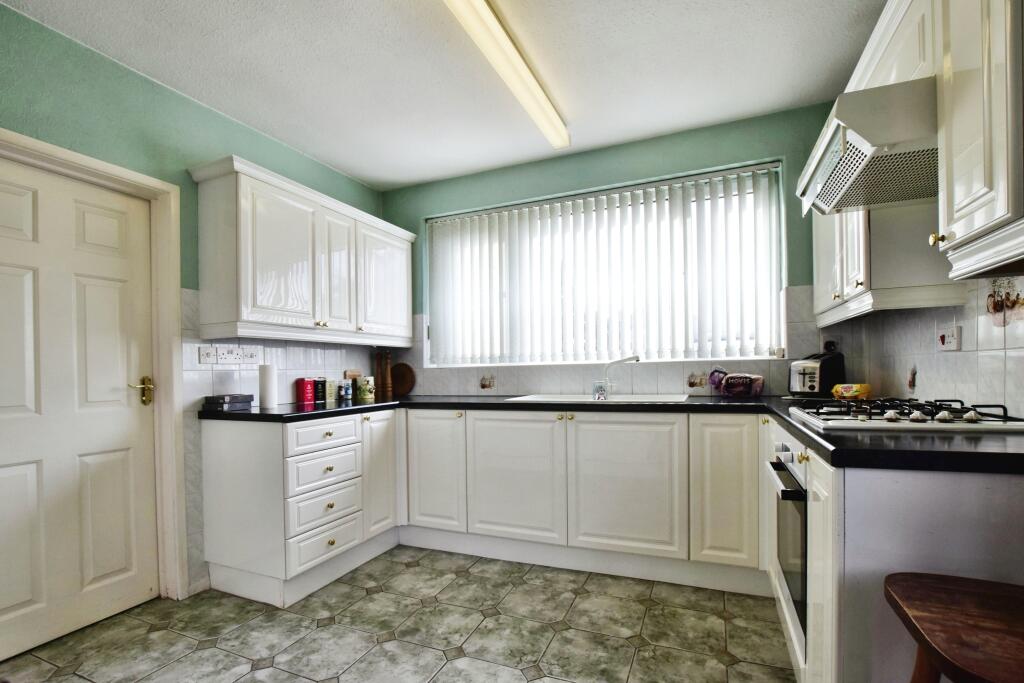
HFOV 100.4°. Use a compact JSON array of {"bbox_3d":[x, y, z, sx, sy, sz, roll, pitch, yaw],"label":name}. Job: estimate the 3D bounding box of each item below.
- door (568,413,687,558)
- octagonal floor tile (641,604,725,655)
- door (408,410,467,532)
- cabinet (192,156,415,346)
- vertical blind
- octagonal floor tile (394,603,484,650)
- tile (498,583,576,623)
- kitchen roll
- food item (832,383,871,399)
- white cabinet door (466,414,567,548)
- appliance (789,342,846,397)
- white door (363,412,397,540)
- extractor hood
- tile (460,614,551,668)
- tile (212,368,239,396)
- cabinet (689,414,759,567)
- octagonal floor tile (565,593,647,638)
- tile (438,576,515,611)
[{"bbox_3d":[0.578,0.718,2.190,0.596,0.715,0.020,-2,-3,21],"label":"door"},{"bbox_3d":[0.757,1.266,1.875,0.320,0.010,0.320,-3,-4,23],"label":"octagonal floor tile"},{"bbox_3d":[-0.455,0.758,2.585,0.396,0.715,0.020,-2,-3,21],"label":"door"},{"bbox_3d":[-1.202,-0.418,2.774,0.343,0.872,1.497,-3,-4,22],"label":"cabinet"},{"bbox_3d":[0.463,-0.442,2.976,2.436,1.165,0.090,-3,-4,22],"label":"vertical blind"},{"bbox_3d":[-0.308,1.232,1.838,0.321,0.010,0.321,-3,-4,22],"label":"octagonal floor tile"},{"bbox_3d":[0.126,1.273,2.076,0.320,0.010,0.320,-3,-4,23],"label":"tile"},{"bbox_3d":[-1.397,0.261,2.446,0.102,0.240,0.102,-1,-3,0],"label":"kitchen roll"},{"bbox_3d":[1.631,0.238,2.050,0.160,0.080,0.105,-4,-4,36],"label":"food item"},{"bbox_3d":[0.015,0.738,2.400,0.596,0.715,0.020,-2,-3,21],"label":"white cabinet door"},{"bbox_3d":[1.624,0.194,2.269,0.260,0.185,0.160,1,-4,-28],"label":"appliance"},{"bbox_3d":[-0.818,0.788,2.615,0.020,0.715,0.297,-3,-4,21],"label":"white door"},{"bbox_3d":[1.199,-0.560,1.270,0.480,0.145,0.600,-3,-4,23],"label":"extractor hood"},{"bbox_3d":[-0.006,1.266,1.817,0.320,0.010,0.320,-3,-4,23],"label":"tile"},{"bbox_3d":[-1.566,0.265,2.348,0.008,0.195,0.150,-3,-4,23],"label":"tile"},{"bbox_3d":[1.113,0.719,2.289,0.295,0.706,0.576,-3,-4,22],"label":"cabinet"},{"bbox_3d":[0.438,1.267,1.972,0.320,0.010,0.320,-3,-4,23],"label":"octagonal floor tile"},{"bbox_3d":[-0.180,1.244,2.107,0.321,0.010,0.321,-3,-4,22],"label":"tile"}]

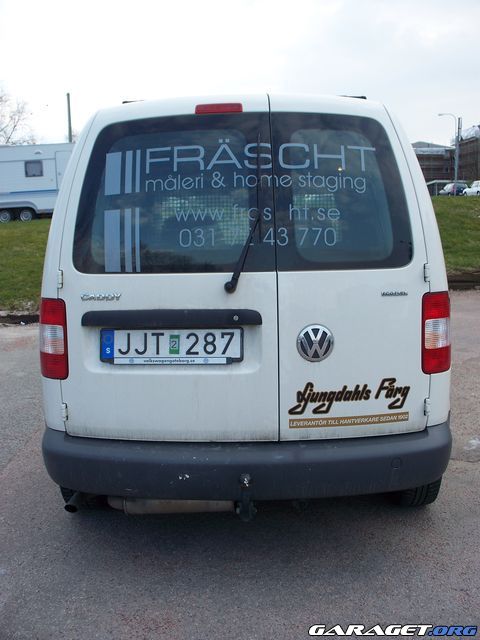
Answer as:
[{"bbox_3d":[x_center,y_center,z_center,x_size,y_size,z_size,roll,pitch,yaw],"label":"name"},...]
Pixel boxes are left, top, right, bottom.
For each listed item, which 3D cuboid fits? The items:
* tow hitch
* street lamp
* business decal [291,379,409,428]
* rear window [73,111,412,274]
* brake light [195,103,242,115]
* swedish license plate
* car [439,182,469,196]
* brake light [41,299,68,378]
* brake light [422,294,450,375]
[{"bbox_3d":[0.019,0.605,2.268,0.075,0.190,0.170,-1,7,0],"label":"tow hitch"},{"bbox_3d":[20.675,-16.460,66.000,1.900,8.100,0.350,-1,7,0],"label":"street lamp"},{"bbox_3d":[0.387,0.295,2.354,0.430,0.175,0.015,-2,7,-7],"label":"business decal"},{"bbox_3d":[0.009,-0.448,2.341,1.210,0.575,0.120,-1,-5,0],"label":"rear window"},{"bbox_3d":[-0.076,-0.747,2.352,0.168,0.042,0.045,-1,0,1],"label":"brake light"},{"bbox_3d":[-0.239,0.090,2.325,0.493,0.118,0.020,-1,8,4],"label":"swedish license plate"},{"bbox_3d":[23.471,-14.280,73.000,1.720,1.480,4.100,-2,8,-7],"label":"car"},{"bbox_3d":[-0.684,0.069,2.447,0.137,0.300,0.150,-1,5,4],"label":"brake light"},{"bbox_3d":[0.722,0.051,2.439,0.137,0.300,0.150,-2,5,-3],"label":"brake light"}]

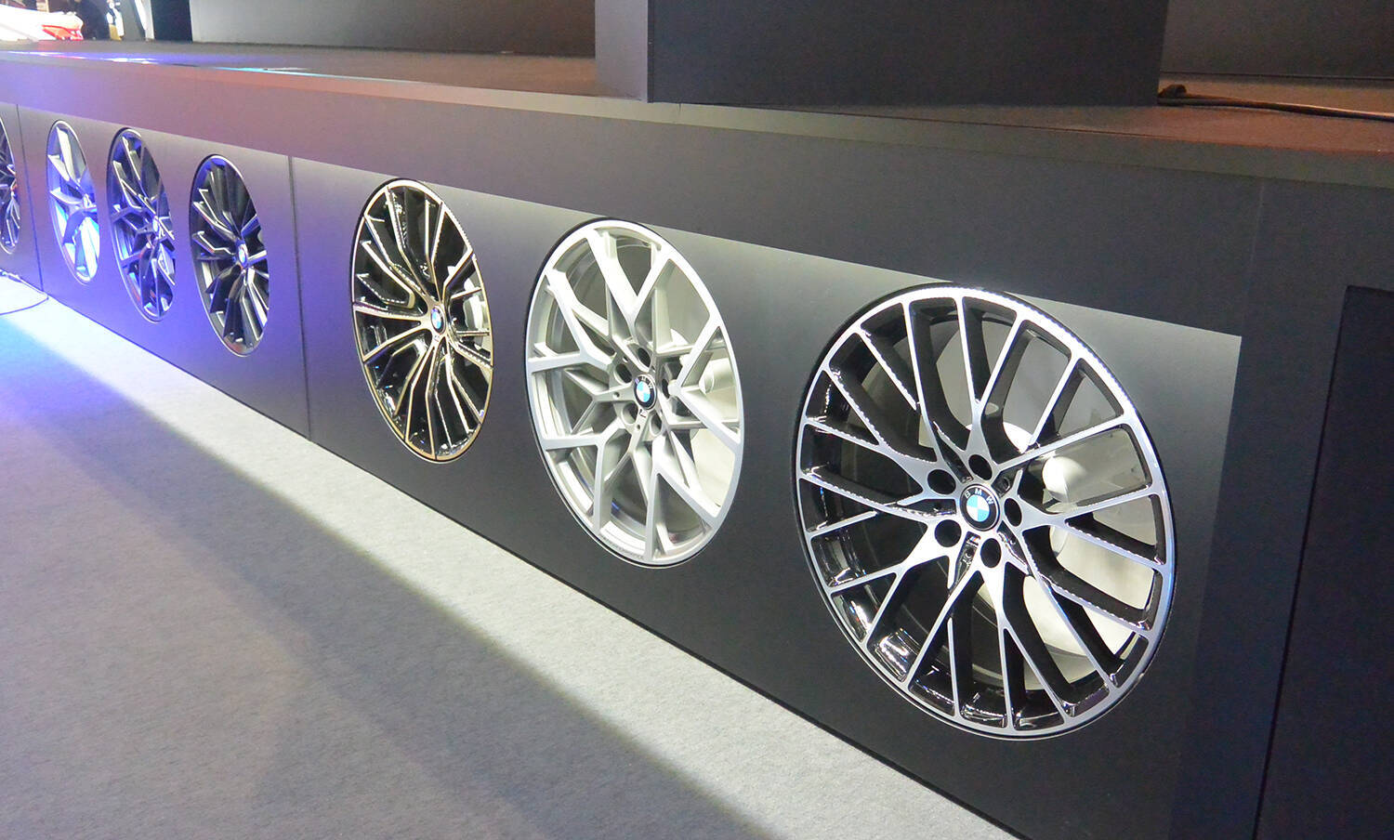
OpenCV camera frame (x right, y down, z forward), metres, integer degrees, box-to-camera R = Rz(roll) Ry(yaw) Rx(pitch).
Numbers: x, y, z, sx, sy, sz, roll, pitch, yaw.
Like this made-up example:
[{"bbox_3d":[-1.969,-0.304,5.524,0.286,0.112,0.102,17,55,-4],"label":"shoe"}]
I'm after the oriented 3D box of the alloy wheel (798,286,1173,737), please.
[{"bbox_3d":[0.399,0.093,1.554,0.220,0.550,0.550,-15,23,-39],"label":"alloy wheel"}]

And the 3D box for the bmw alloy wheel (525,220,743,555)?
[{"bbox_3d":[-0.034,-0.059,2.020,0.220,0.550,0.550,-15,23,-39],"label":"bmw alloy wheel"}]

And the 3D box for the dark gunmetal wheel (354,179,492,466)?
[{"bbox_3d":[-0.466,-0.209,2.487,0.220,0.550,0.550,-15,23,-39],"label":"dark gunmetal wheel"}]

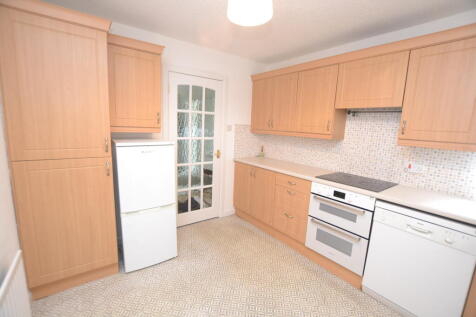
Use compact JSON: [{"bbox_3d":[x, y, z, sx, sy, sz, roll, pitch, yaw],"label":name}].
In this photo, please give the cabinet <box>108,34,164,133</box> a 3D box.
[{"bbox_3d":[-1.100,-0.709,2.089,0.497,0.853,0.330,-4,12,-33],"label":"cabinet"}]

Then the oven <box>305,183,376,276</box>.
[{"bbox_3d":[1.178,0.637,2.129,0.560,0.752,0.578,-6,13,-39],"label":"oven"}]

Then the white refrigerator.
[{"bbox_3d":[-1.012,0.428,2.178,0.503,1.271,0.550,-4,12,-33],"label":"white refrigerator"}]

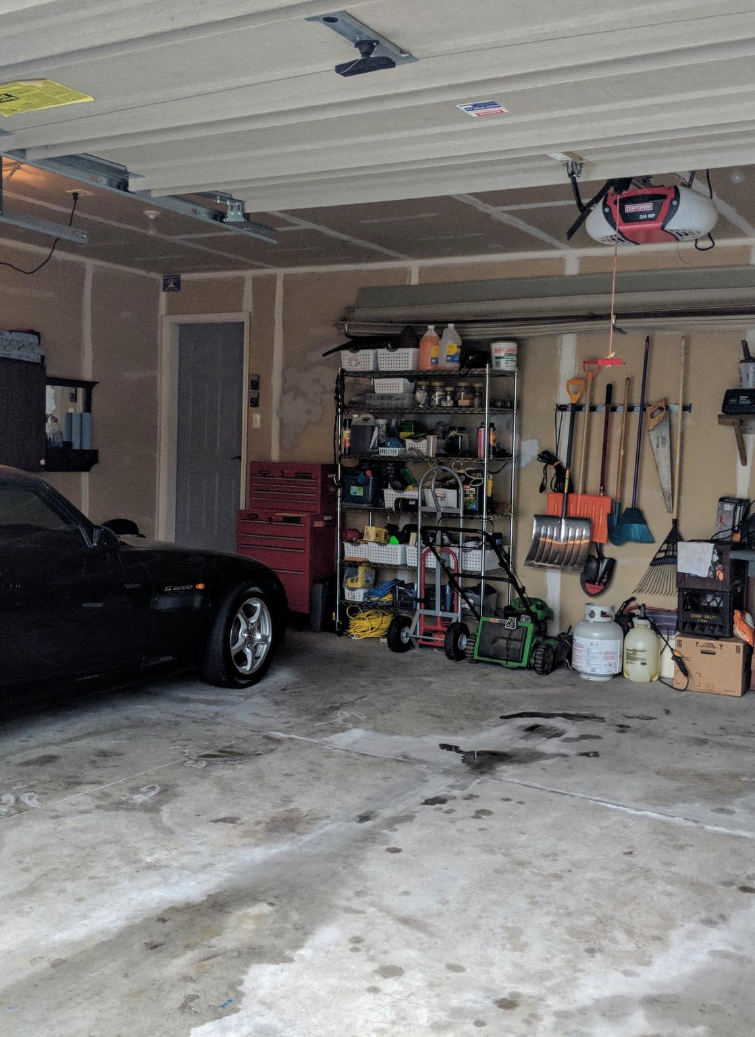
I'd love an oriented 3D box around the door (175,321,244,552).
[{"bbox_3d":[-1.408,-0.654,9.263,0.792,2.030,0.045,4,4,30],"label":"door"}]

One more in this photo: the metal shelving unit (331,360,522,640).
[{"bbox_3d":[0.344,-0.092,7.914,1.220,1.980,0.460,4,4,31],"label":"metal shelving unit"}]

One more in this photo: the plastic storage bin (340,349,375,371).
[{"bbox_3d":[-0.070,-1.142,7.911,0.273,0.148,0.320,4,4,30],"label":"plastic storage bin"}]

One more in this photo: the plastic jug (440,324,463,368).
[{"bbox_3d":[0.505,-1.185,7.498,0.150,0.315,0.150,1,4,-10],"label":"plastic jug"}]

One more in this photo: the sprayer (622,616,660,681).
[{"bbox_3d":[1.640,0.775,6.648,0.215,0.440,0.215,4,4,26],"label":"sprayer"}]

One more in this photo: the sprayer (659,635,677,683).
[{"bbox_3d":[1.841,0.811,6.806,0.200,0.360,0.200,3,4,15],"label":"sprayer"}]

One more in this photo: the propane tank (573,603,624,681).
[{"bbox_3d":[1.402,0.777,6.843,0.308,0.459,0.308,4,4,31],"label":"propane tank"}]

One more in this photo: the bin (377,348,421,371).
[{"bbox_3d":[0.203,-1.123,7.755,0.276,0.148,0.320,4,4,30],"label":"bin"}]

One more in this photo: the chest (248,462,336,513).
[{"bbox_3d":[-0.640,-0.244,8.486,0.670,0.372,0.310,4,4,31],"label":"chest"}]

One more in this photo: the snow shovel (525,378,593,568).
[{"bbox_3d":[1.292,-0.306,7.542,0.450,1.310,0.180,4,4,31],"label":"snow shovel"}]

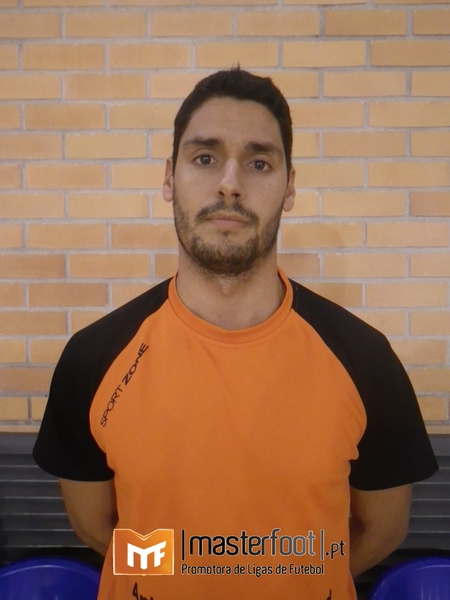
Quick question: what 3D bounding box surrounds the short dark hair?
[{"bbox_3d":[0.011,-0.238,0.675,0.162,0.160,0.190,5,1,0],"label":"short dark hair"}]

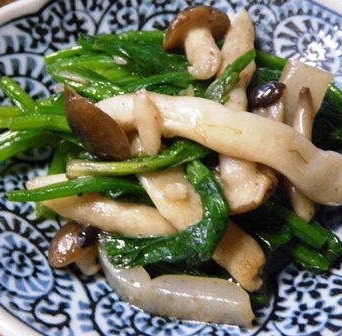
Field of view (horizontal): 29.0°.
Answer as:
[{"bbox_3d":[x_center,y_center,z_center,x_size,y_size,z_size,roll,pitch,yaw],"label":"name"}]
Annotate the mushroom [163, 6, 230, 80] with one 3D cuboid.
[{"bbox_3d":[0.010,-0.048,0.252,0.025,0.025,0.025,-12,46,0],"label":"mushroom"}]

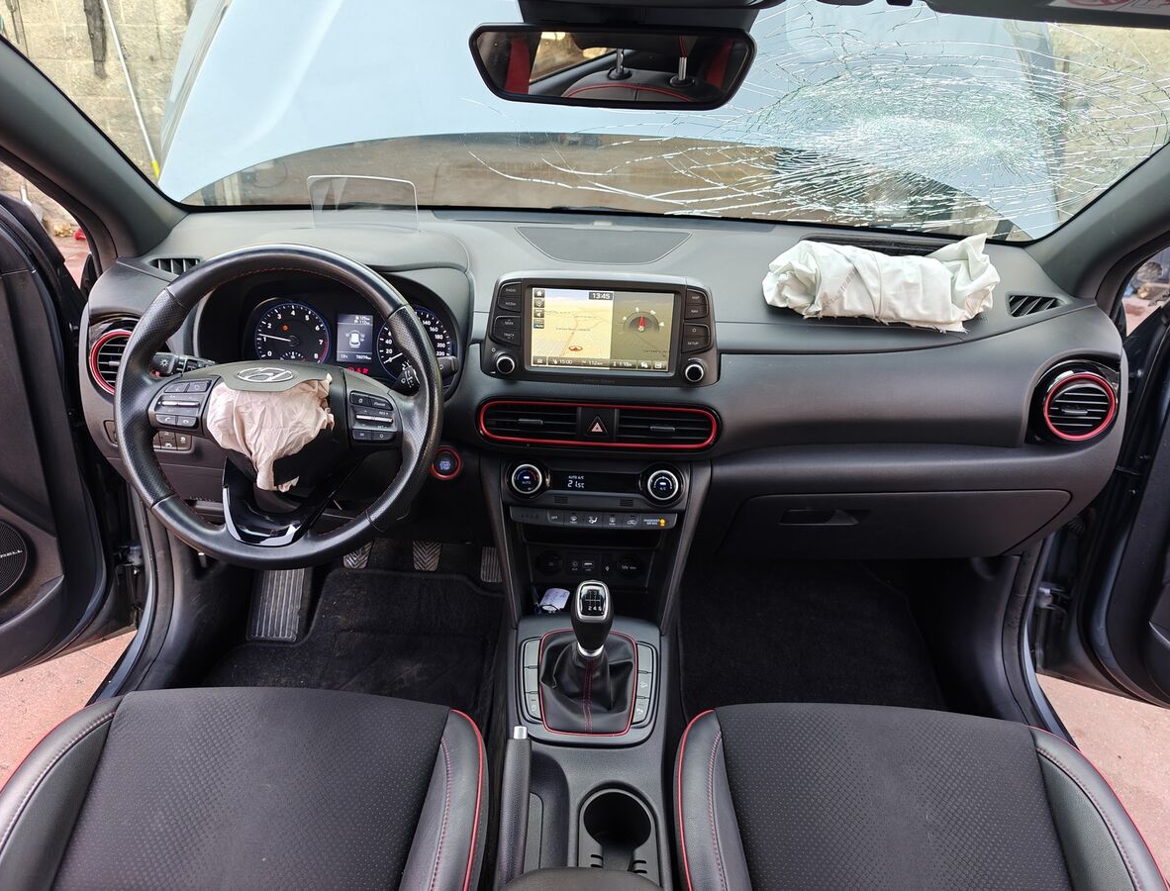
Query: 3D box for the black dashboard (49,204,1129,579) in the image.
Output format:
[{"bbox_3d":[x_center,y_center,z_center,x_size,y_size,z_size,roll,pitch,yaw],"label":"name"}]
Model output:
[{"bbox_3d":[0.020,-0.101,1.230,1.410,0.455,0.470,2,24,0],"label":"black dashboard"}]

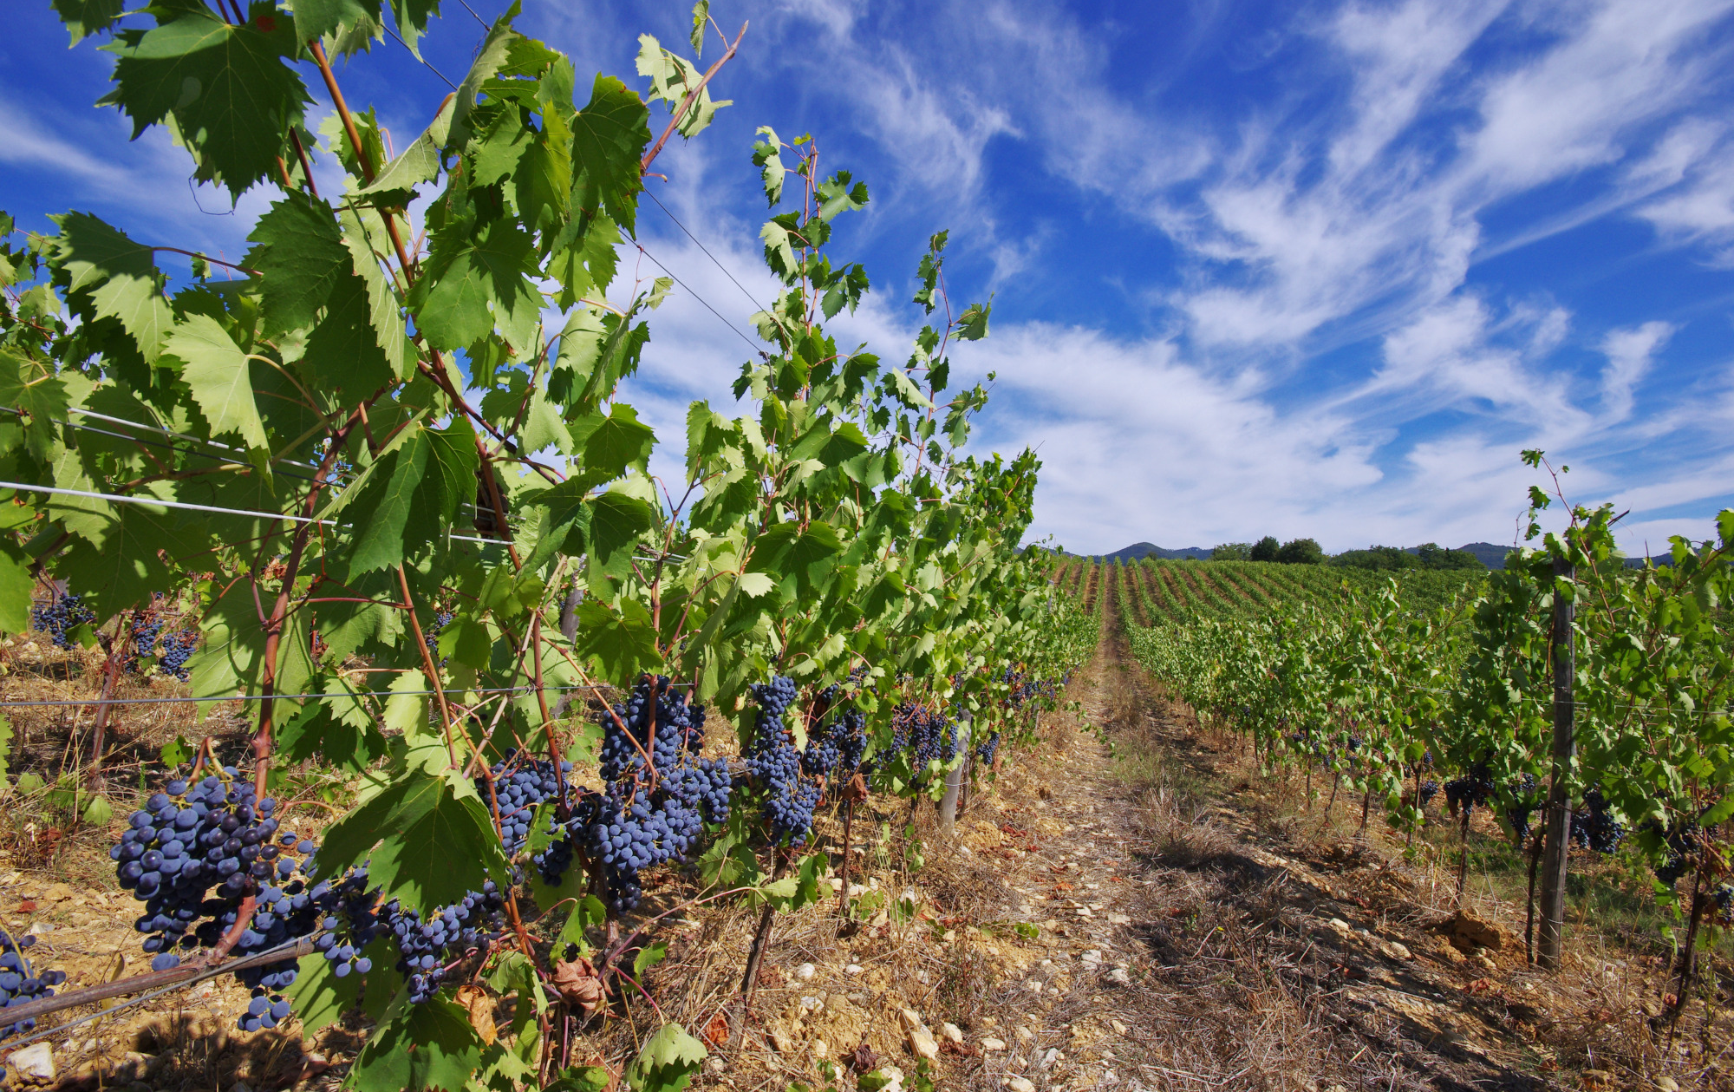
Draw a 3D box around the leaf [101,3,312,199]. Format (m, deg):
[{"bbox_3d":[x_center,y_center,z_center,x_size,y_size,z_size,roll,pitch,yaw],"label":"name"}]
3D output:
[{"bbox_3d":[-0.559,-0.377,0.610,0.135,0.150,0.050,1,5,-39],"label":"leaf"}]

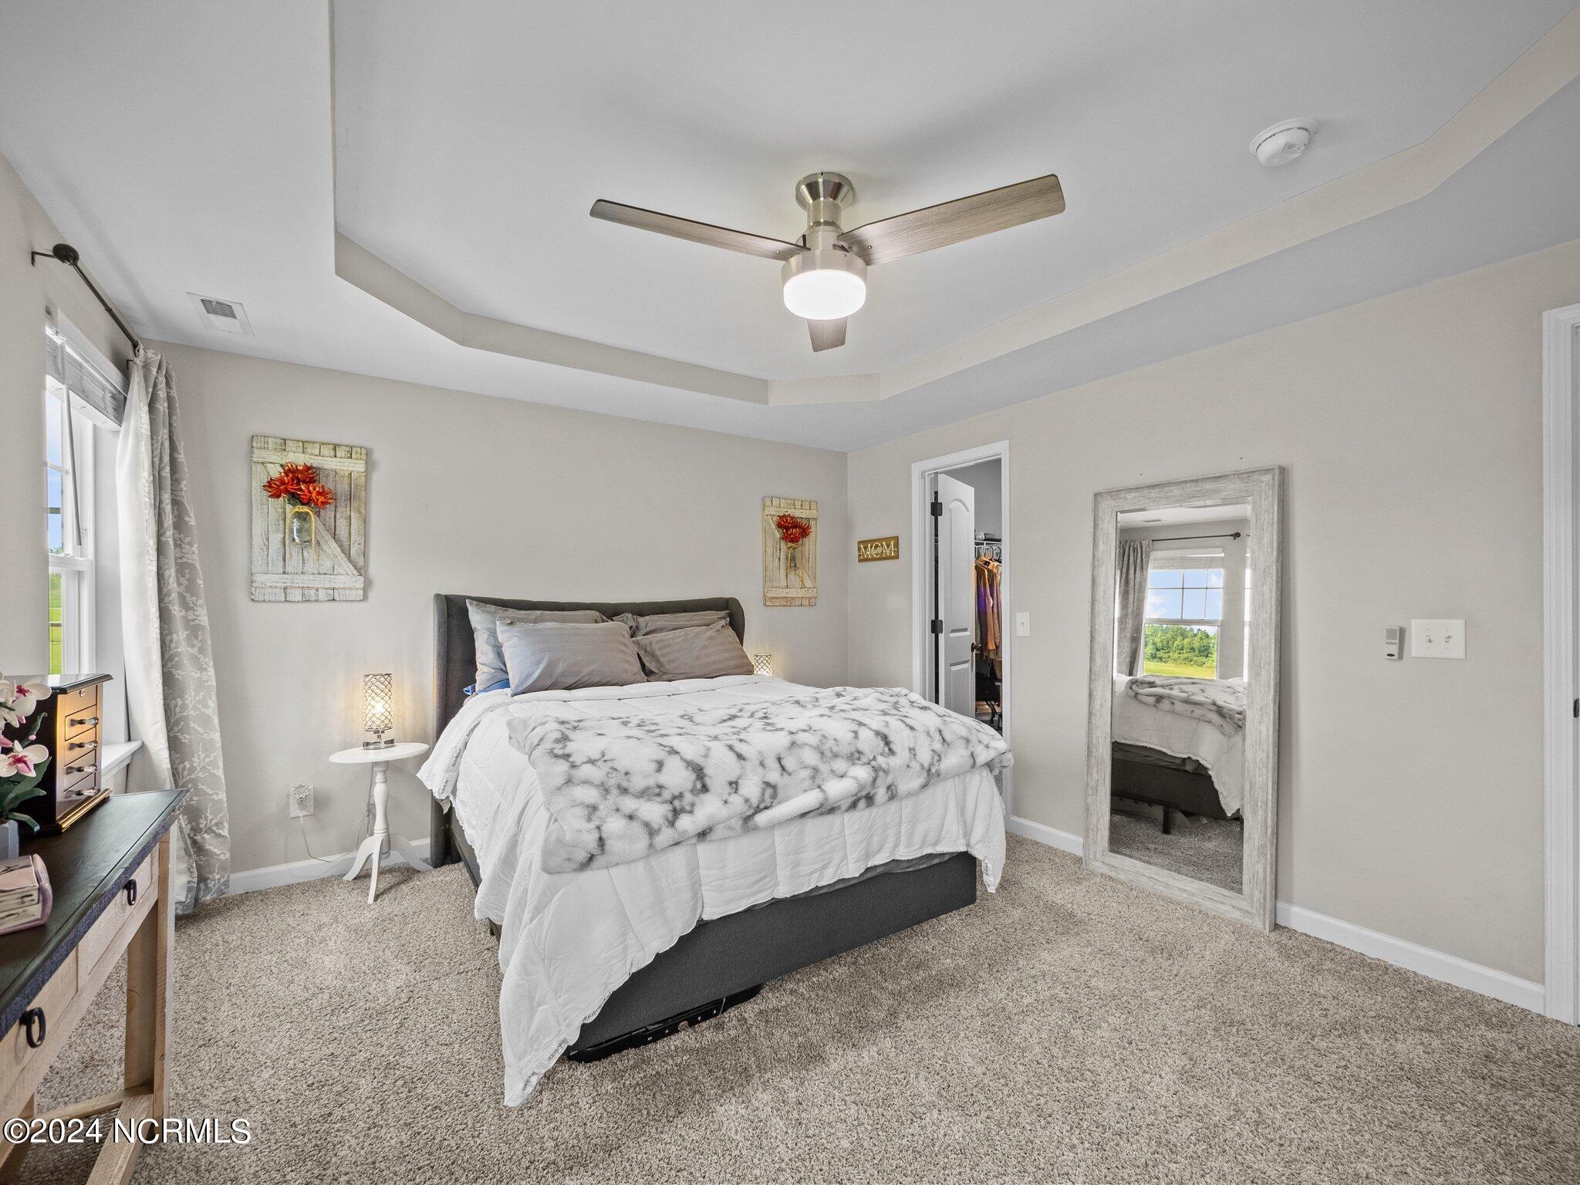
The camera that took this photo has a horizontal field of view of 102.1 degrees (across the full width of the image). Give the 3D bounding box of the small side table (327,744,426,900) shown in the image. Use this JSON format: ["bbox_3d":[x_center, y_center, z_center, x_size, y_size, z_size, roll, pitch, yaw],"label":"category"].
[{"bbox_3d":[-1.833,1.015,2.872,0.385,0.595,0.385,0,0,-34],"label":"small side table"}]

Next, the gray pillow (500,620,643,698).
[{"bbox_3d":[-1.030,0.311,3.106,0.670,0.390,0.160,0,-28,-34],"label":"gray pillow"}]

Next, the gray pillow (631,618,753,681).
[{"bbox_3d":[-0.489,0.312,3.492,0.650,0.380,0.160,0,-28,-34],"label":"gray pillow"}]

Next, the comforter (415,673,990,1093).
[{"bbox_3d":[-0.387,0.839,2.679,1.858,0.845,1.658,0,0,-34],"label":"comforter"}]

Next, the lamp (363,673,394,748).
[{"bbox_3d":[-1.850,0.549,2.888,0.120,0.335,0.120,0,0,-34],"label":"lamp"}]

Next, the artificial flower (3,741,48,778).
[{"bbox_3d":[-1.482,0.324,1.238,0.066,0.065,0.040,0,0,-41],"label":"artificial flower"}]

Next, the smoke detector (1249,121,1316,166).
[{"bbox_3d":[1.283,-1.159,1.664,0.139,0.047,0.139,0,0,-34],"label":"smoke detector"}]

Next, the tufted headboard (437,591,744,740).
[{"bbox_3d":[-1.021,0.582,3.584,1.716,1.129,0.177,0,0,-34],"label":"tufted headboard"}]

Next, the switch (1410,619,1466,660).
[{"bbox_3d":[2.168,0.156,2.139,0.012,0.127,0.130,0,0,-34],"label":"switch"}]

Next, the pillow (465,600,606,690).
[{"bbox_3d":[-1.262,0.267,3.229,0.670,0.440,0.160,0,-14,-34],"label":"pillow"}]

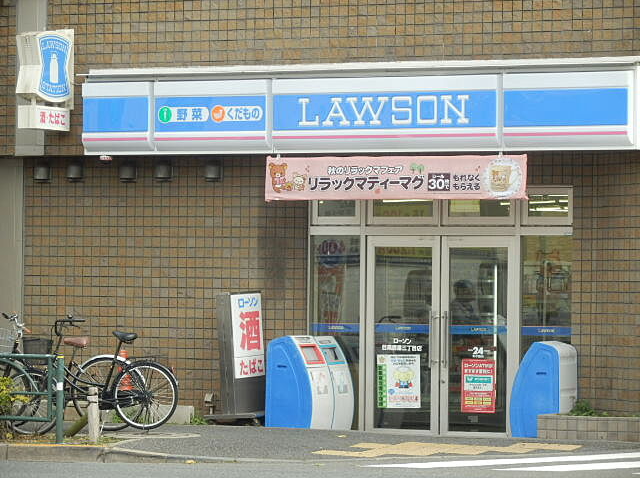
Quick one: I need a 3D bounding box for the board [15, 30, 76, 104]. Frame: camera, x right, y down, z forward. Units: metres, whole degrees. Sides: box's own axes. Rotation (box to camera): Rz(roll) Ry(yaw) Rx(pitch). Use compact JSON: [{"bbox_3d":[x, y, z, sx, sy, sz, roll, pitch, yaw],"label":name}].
[{"bbox_3d":[-2.752,-1.714,36.530,0.235,0.708,0.623,0,-1,30],"label":"board"}]

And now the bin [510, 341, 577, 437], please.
[{"bbox_3d":[2.104,1.418,34.375,0.516,0.895,0.369,0,-1,30],"label":"bin"}]

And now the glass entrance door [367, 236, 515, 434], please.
[{"bbox_3d":[1.251,0.997,38.123,1.730,2.061,0.090,0,-1,28],"label":"glass entrance door"}]

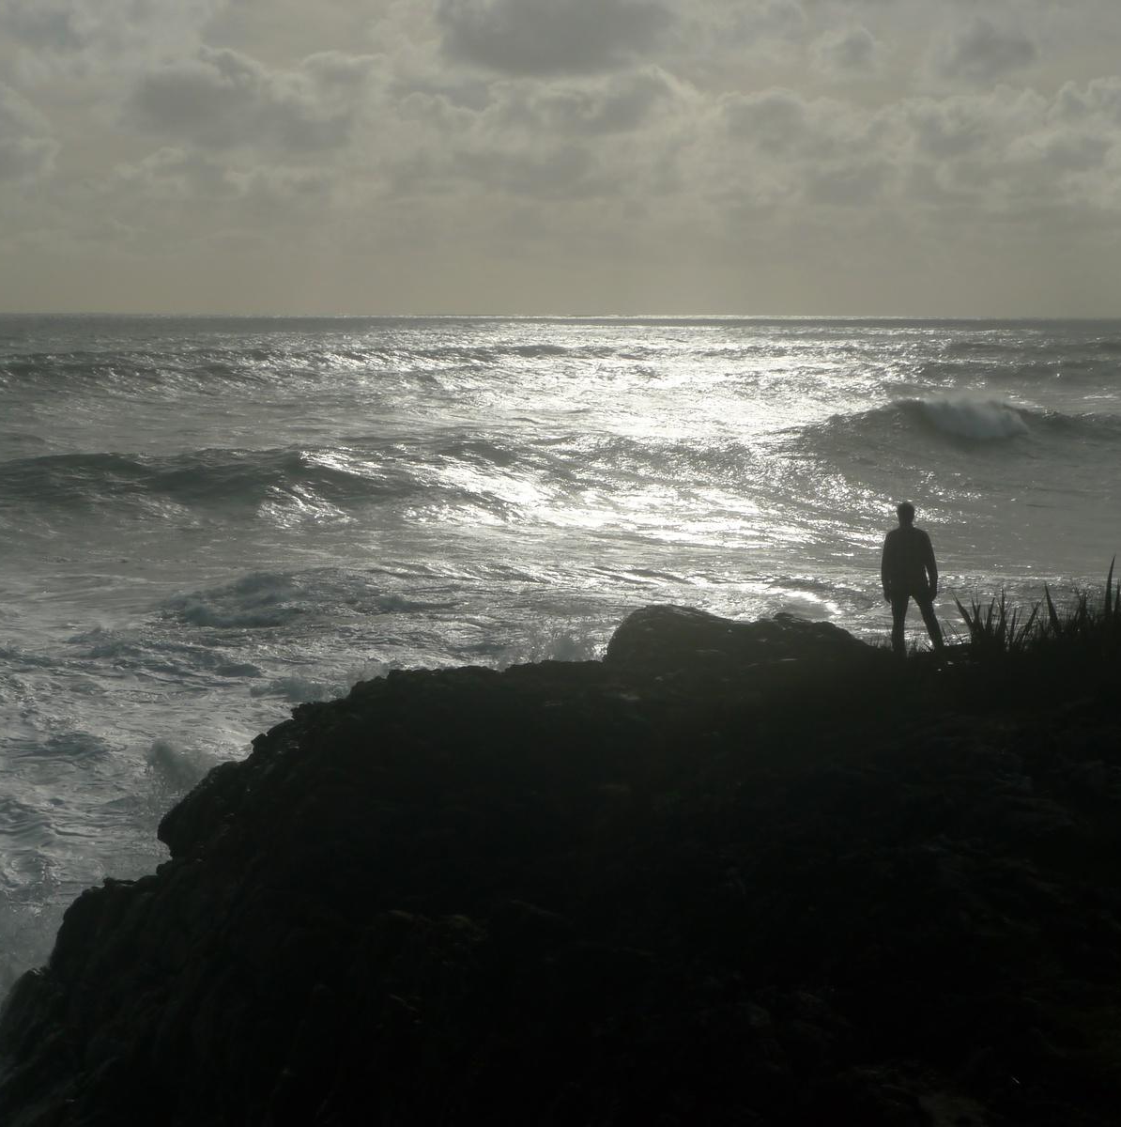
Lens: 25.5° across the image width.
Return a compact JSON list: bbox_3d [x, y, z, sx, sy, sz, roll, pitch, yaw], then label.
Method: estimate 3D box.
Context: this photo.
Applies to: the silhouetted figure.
[{"bbox_3d":[3.843,0.199,27.000,0.670,1.750,0.390,1,6,6],"label":"silhouetted figure"}]

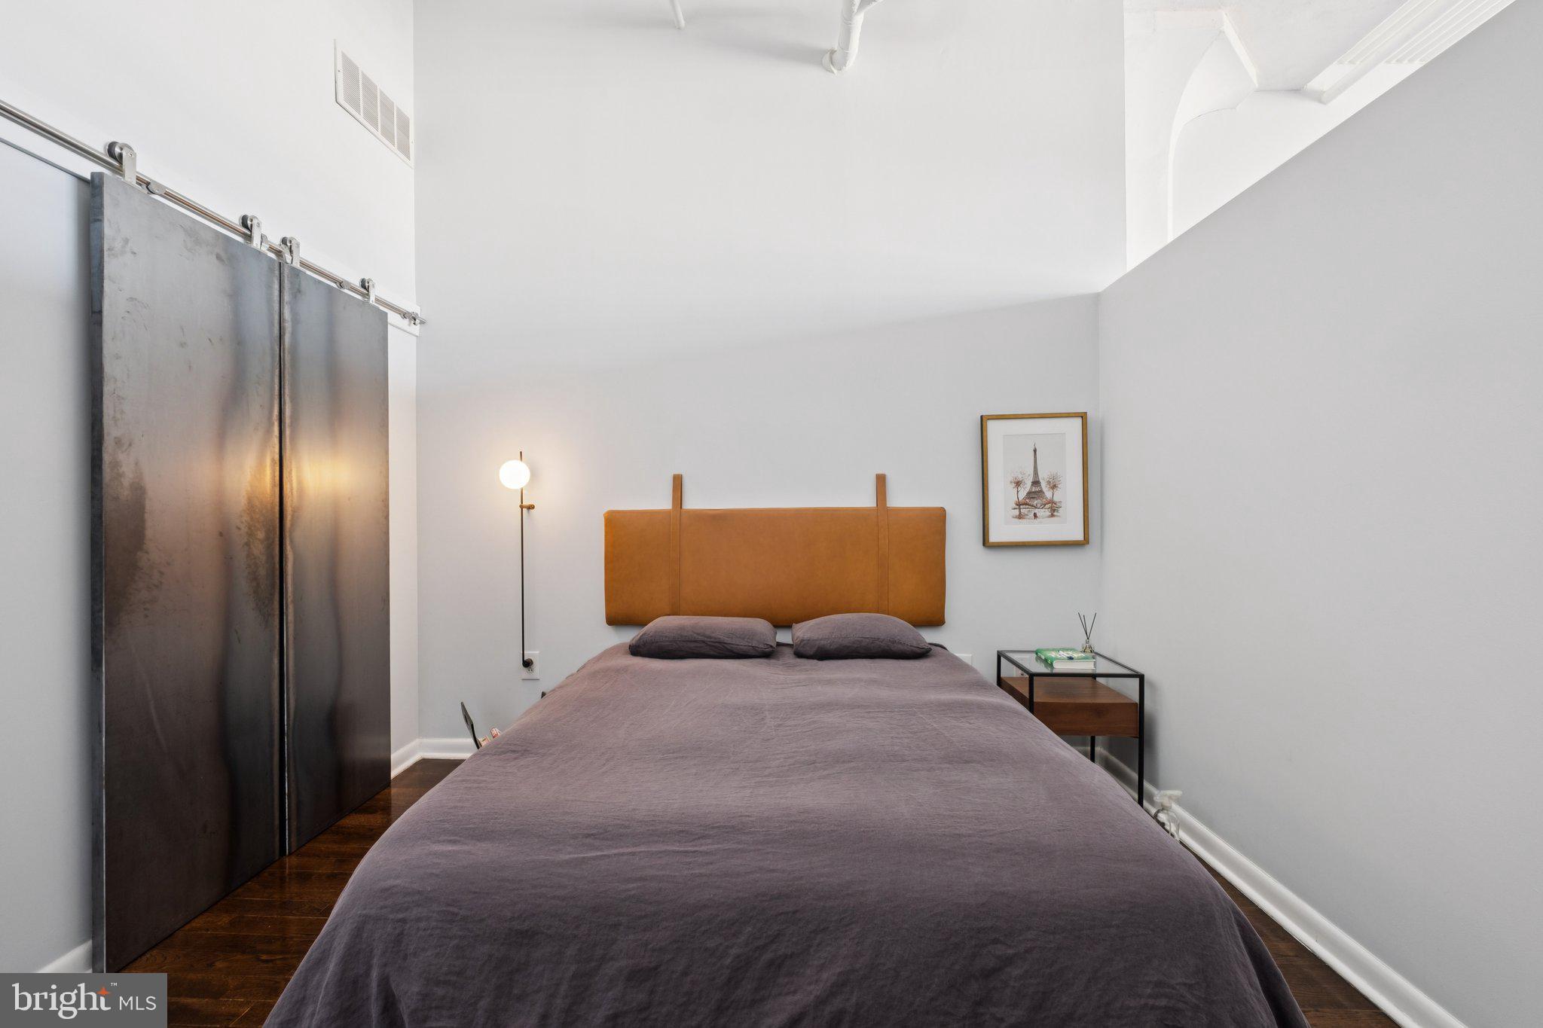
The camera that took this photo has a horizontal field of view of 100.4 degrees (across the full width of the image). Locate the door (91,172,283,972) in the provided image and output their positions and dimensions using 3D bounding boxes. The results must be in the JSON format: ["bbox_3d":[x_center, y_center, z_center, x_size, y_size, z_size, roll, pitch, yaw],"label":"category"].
[{"bbox_3d":[-1.750,0.160,1.970,0.035,2.110,0.580,0,0,2],"label":"door"}]

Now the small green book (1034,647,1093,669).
[{"bbox_3d":[1.296,0.640,2.846,0.176,0.034,0.236,0,0,2],"label":"small green book"}]

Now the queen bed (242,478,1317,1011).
[{"bbox_3d":[0.029,0.522,2.099,1.700,1.401,2.137,0,0,2],"label":"queen bed"}]

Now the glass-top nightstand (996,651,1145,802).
[{"bbox_3d":[1.303,0.937,2.852,0.465,0.561,0.448,0,0,2],"label":"glass-top nightstand"}]

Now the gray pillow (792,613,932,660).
[{"bbox_3d":[0.403,0.540,2.909,0.614,0.175,0.440,0,0,2],"label":"gray pillow"}]

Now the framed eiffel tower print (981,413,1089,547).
[{"bbox_3d":[1.279,-0.165,3.127,0.499,0.634,0.035,-1,0,2],"label":"framed eiffel tower print"}]

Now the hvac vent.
[{"bbox_3d":[-1.795,-1.849,2.936,0.012,0.258,0.547,0,0,2],"label":"hvac vent"}]

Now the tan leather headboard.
[{"bbox_3d":[0.012,0.173,3.156,1.658,0.739,0.065,0,0,2],"label":"tan leather headboard"}]

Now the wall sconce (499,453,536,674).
[{"bbox_3d":[-1.186,0.236,3.080,0.151,1.064,0.301,0,0,2],"label":"wall sconce"}]

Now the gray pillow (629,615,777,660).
[{"bbox_3d":[-0.305,0.548,2.933,0.663,0.162,0.440,0,0,2],"label":"gray pillow"}]

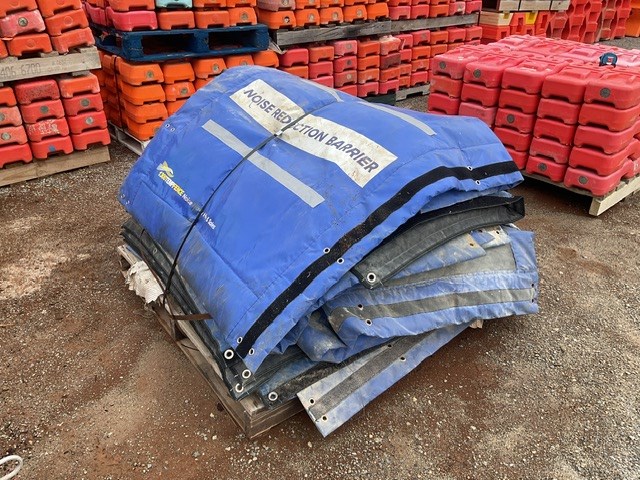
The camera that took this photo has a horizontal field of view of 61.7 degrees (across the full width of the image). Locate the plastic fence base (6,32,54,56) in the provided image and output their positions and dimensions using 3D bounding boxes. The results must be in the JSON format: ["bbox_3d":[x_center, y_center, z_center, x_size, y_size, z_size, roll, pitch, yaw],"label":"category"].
[{"bbox_3d":[-1.865,-1.255,3.322,0.238,0.124,0.600,-20,35,-32],"label":"plastic fence base"}]

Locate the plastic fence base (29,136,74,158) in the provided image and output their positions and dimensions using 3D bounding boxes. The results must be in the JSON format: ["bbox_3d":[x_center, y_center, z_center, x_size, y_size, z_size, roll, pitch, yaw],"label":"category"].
[{"bbox_3d":[-1.900,-0.710,3.626,0.238,0.124,0.600,-22,36,-34],"label":"plastic fence base"}]

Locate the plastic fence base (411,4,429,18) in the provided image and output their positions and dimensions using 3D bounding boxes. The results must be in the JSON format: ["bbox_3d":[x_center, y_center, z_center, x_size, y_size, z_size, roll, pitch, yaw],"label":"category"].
[{"bbox_3d":[0.710,-2.155,4.987,0.238,0.124,0.600,-21,35,-32],"label":"plastic fence base"}]

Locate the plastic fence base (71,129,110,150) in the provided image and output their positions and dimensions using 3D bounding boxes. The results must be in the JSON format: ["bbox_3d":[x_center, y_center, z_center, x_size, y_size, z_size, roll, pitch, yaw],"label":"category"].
[{"bbox_3d":[-1.641,-0.769,3.662,0.229,0.124,0.580,-20,36,-31],"label":"plastic fence base"}]

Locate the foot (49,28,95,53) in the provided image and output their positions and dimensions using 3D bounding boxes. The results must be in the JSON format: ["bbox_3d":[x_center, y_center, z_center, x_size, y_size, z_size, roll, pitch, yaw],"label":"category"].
[{"bbox_3d":[-1.671,-1.309,3.384,0.229,0.124,0.580,-26,39,-37],"label":"foot"}]

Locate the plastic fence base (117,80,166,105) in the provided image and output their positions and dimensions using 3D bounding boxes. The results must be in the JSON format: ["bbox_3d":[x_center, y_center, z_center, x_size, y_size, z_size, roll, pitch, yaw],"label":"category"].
[{"bbox_3d":[-1.323,-1.108,3.827,0.232,0.127,0.580,-19,35,-30],"label":"plastic fence base"}]

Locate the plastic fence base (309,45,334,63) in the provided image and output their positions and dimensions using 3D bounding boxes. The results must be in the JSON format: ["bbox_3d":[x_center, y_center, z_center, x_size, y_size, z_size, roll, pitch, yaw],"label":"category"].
[{"bbox_3d":[-0.153,-1.619,4.524,0.238,0.124,0.600,-18,34,-30],"label":"plastic fence base"}]

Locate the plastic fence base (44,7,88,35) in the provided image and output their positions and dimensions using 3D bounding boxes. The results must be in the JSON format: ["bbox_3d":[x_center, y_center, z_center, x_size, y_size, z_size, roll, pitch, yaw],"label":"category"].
[{"bbox_3d":[-1.676,-1.397,3.329,0.229,0.124,0.580,-26,39,-37],"label":"plastic fence base"}]

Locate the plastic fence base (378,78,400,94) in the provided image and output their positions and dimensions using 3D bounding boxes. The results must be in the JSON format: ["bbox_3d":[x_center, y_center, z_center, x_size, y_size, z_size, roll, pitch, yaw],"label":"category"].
[{"bbox_3d":[0.409,-1.401,4.711,0.230,0.120,0.580,-19,33,-31],"label":"plastic fence base"}]

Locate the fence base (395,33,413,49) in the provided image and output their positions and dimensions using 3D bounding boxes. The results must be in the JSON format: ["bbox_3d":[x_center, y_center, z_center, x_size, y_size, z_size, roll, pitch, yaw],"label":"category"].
[{"bbox_3d":[0.562,-1.863,4.909,0.229,0.124,0.580,-20,36,-31],"label":"fence base"}]

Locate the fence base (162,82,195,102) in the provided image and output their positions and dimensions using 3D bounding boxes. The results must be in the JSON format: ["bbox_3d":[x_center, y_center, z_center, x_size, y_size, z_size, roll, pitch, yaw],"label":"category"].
[{"bbox_3d":[-1.178,-1.170,4.015,0.238,0.124,0.600,-21,35,-33],"label":"fence base"}]

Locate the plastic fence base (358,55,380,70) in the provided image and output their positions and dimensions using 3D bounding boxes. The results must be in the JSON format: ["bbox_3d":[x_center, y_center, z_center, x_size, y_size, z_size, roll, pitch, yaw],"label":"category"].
[{"bbox_3d":[0.272,-1.642,4.779,0.229,0.124,0.580,-17,34,-27],"label":"plastic fence base"}]

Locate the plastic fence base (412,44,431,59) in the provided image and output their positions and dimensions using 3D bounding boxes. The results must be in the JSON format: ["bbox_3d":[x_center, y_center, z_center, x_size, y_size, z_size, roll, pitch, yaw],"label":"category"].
[{"bbox_3d":[0.716,-1.760,4.935,0.230,0.120,0.580,-21,34,-33],"label":"plastic fence base"}]

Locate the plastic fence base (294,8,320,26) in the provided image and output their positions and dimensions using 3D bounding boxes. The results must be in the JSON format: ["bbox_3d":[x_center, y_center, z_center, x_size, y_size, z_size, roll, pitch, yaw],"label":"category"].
[{"bbox_3d":[-0.251,-1.868,4.419,0.232,0.127,0.580,-18,35,-29],"label":"plastic fence base"}]

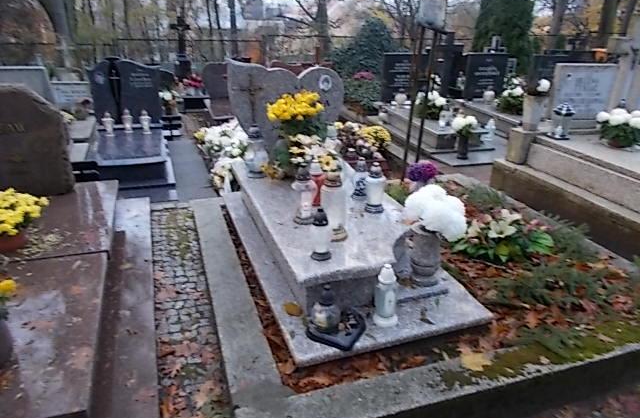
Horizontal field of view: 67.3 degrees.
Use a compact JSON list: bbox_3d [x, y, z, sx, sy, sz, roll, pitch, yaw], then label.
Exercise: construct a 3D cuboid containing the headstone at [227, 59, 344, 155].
[{"bbox_3d":[-0.251,-0.750,3.676,0.885,0.786,0.110,-7,25,-17],"label":"headstone"}]

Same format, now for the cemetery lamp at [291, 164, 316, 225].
[{"bbox_3d":[-0.075,-0.071,2.284,0.122,0.288,0.122,0,23,0],"label":"cemetery lamp"}]

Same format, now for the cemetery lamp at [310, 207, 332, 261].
[{"bbox_3d":[0.008,0.124,2.334,0.100,0.242,0.100,-1,23,1],"label":"cemetery lamp"}]

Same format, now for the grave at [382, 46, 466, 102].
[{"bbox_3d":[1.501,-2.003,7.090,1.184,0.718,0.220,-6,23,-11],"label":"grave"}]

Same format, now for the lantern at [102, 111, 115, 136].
[{"bbox_3d":[-2.071,-0.833,4.708,0.093,0.229,0.093,-7,25,-17],"label":"lantern"}]

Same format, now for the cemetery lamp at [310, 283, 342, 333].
[{"bbox_3d":[0.025,0.441,2.168,0.134,0.223,0.134,1,23,0],"label":"cemetery lamp"}]

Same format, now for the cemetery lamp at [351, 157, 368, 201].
[{"bbox_3d":[0.251,-0.188,3.035,0.102,0.267,0.102,1,23,0],"label":"cemetery lamp"}]

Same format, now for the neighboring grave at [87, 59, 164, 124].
[{"bbox_3d":[-1.962,-1.200,4.915,0.685,0.673,0.100,-7,25,-17],"label":"neighboring grave"}]

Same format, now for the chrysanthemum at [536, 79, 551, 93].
[{"bbox_3d":[2.139,-1.163,4.577,0.130,0.116,0.130,-5,24,-11],"label":"chrysanthemum"}]

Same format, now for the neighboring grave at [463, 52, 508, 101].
[{"bbox_3d":[2.455,-1.991,7.195,0.715,0.641,0.120,-7,25,-17],"label":"neighboring grave"}]

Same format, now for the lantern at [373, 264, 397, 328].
[{"bbox_3d":[0.269,0.343,1.906,0.100,0.269,0.100,0,23,0],"label":"lantern"}]

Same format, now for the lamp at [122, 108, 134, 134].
[{"bbox_3d":[-2.058,-0.949,5.164,0.110,0.255,0.110,-9,24,-17],"label":"lamp"}]

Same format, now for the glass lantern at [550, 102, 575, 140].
[{"bbox_3d":[2.261,-0.819,4.440,0.165,0.305,0.165,-5,24,-11],"label":"glass lantern"}]

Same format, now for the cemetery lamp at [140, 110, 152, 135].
[{"bbox_3d":[-1.731,-0.865,4.779,0.097,0.231,0.097,-7,25,-17],"label":"cemetery lamp"}]

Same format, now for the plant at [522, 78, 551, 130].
[{"bbox_3d":[1.838,-0.894,4.134,0.220,0.420,0.200,-9,24,-17],"label":"plant"}]

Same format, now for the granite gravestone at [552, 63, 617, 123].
[{"bbox_3d":[2.683,-1.145,4.835,0.600,0.587,0.100,-4,23,-9],"label":"granite gravestone"}]

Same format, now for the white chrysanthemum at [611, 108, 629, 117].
[{"bbox_3d":[2.293,-0.720,3.680,0.120,0.100,0.120,-9,24,-17],"label":"white chrysanthemum"}]

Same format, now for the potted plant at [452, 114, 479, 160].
[{"bbox_3d":[1.534,-0.750,5.020,0.250,0.440,0.230,-9,24,-17],"label":"potted plant"}]

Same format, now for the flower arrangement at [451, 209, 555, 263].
[{"bbox_3d":[1.142,0.163,3.037,0.642,0.225,0.398,-7,25,-17],"label":"flower arrangement"}]

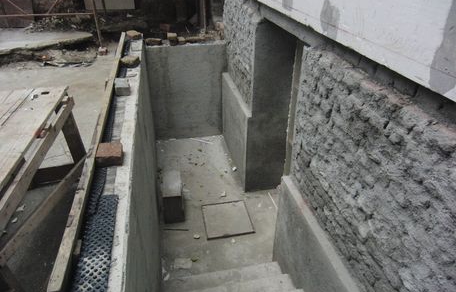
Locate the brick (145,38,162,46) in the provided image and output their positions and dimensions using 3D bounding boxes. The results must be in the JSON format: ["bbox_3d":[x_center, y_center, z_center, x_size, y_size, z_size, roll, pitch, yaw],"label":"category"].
[{"bbox_3d":[-1.061,-1.487,4.538,0.220,0.065,0.110,-6,33,-12],"label":"brick"}]

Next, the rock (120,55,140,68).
[{"bbox_3d":[-0.944,-0.817,3.069,0.185,0.065,0.140,-4,32,-7],"label":"rock"}]

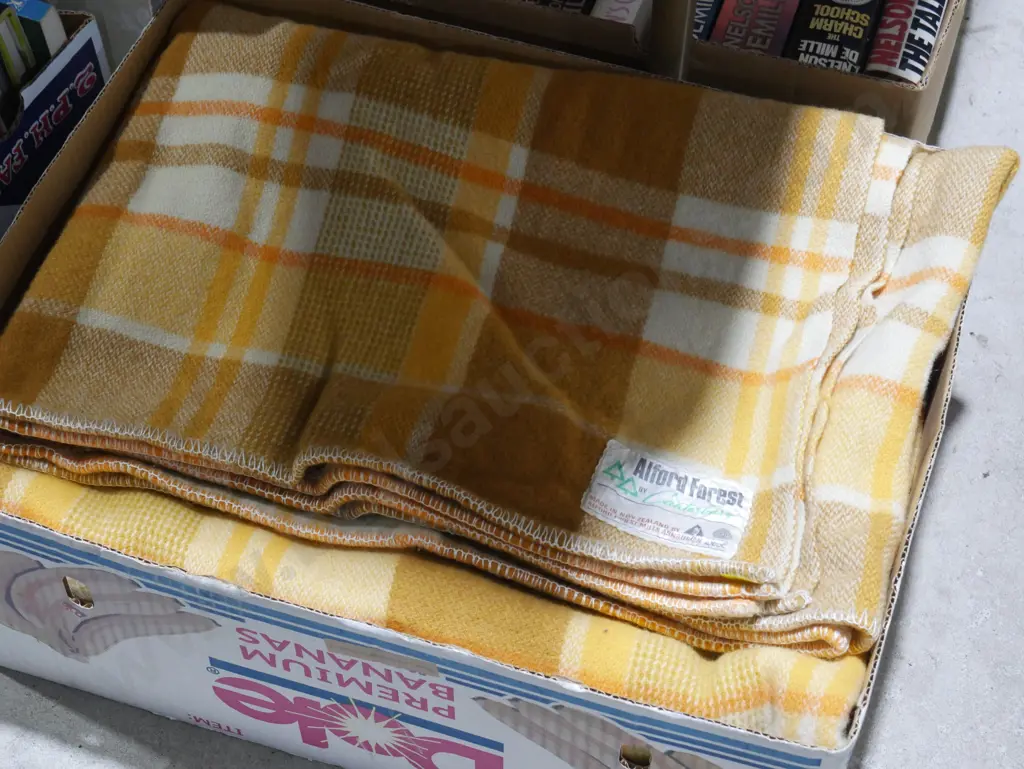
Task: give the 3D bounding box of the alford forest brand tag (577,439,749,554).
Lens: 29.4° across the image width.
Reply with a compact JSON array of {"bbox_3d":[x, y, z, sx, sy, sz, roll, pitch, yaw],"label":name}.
[{"bbox_3d":[0.077,0.056,0.958,0.076,0.004,0.040,18,62,13],"label":"alford forest brand tag"}]

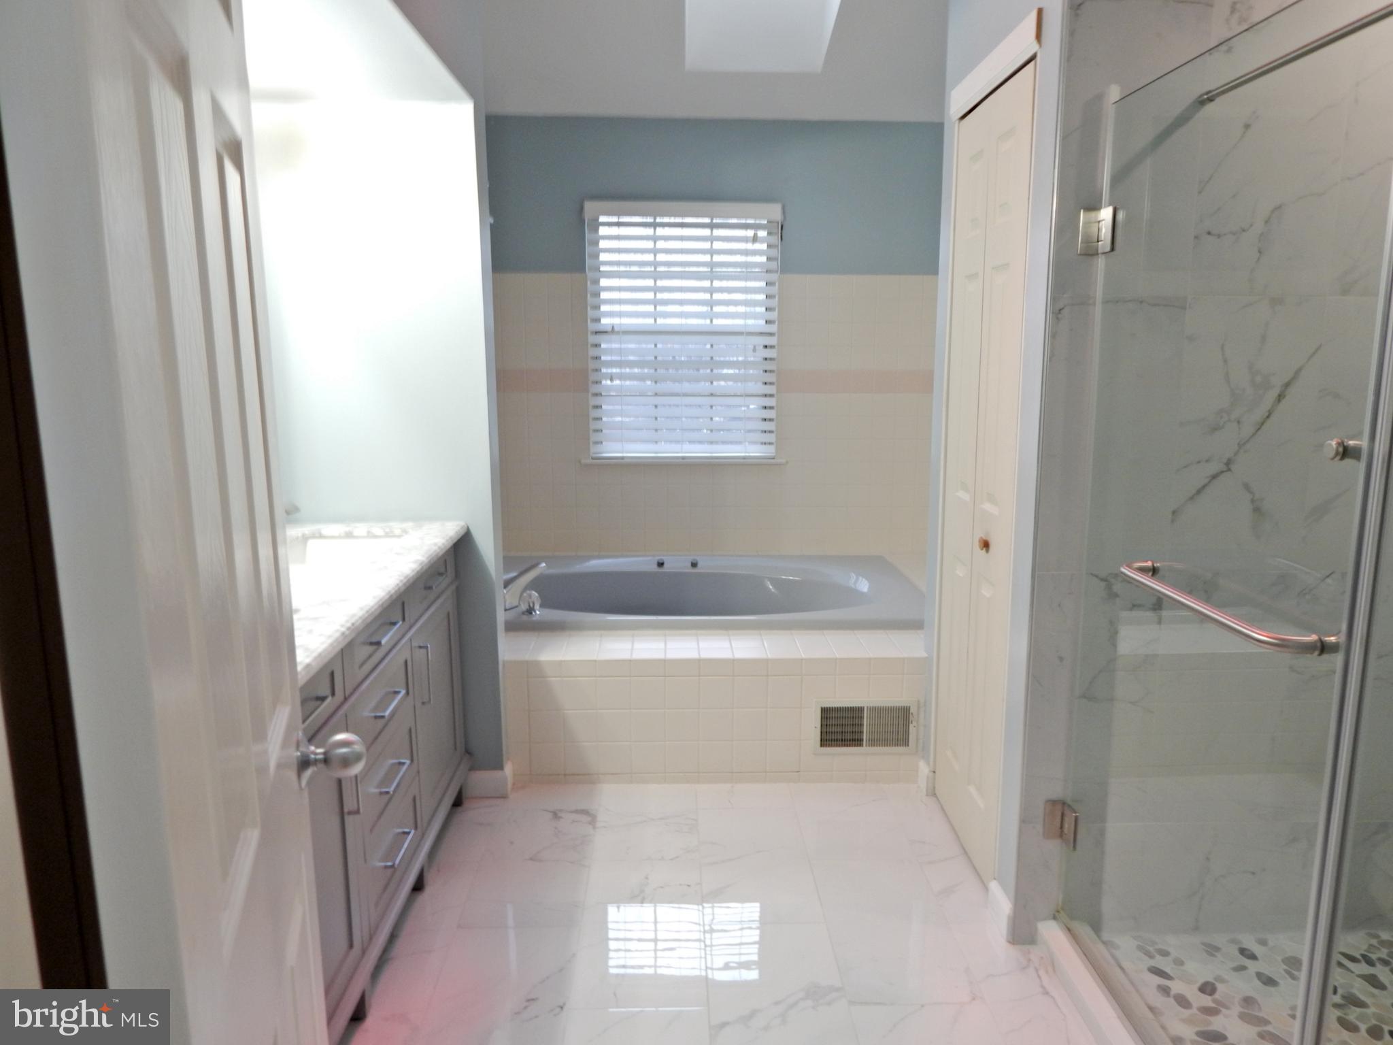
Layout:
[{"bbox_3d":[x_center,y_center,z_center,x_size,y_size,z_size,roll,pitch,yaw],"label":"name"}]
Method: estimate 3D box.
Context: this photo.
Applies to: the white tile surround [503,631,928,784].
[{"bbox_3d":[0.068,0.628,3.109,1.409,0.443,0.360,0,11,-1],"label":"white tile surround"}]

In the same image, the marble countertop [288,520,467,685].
[{"bbox_3d":[-0.975,0.164,1.999,0.570,0.034,1.486,0,11,-1],"label":"marble countertop"}]

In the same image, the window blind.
[{"bbox_3d":[-0.057,-0.875,4.122,0.898,1.168,0.070,0,11,-1],"label":"window blind"}]

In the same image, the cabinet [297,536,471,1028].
[{"bbox_3d":[-0.998,0.608,2.083,0.540,0.868,1.464,0,11,-1],"label":"cabinet"}]

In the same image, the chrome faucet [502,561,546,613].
[{"bbox_3d":[-0.699,0.242,3.324,0.200,0.150,0.240,-8,14,-37],"label":"chrome faucet"}]

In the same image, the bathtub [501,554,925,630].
[{"bbox_3d":[-0.035,0.478,3.705,1.873,0.460,1.030,0,11,-1],"label":"bathtub"}]

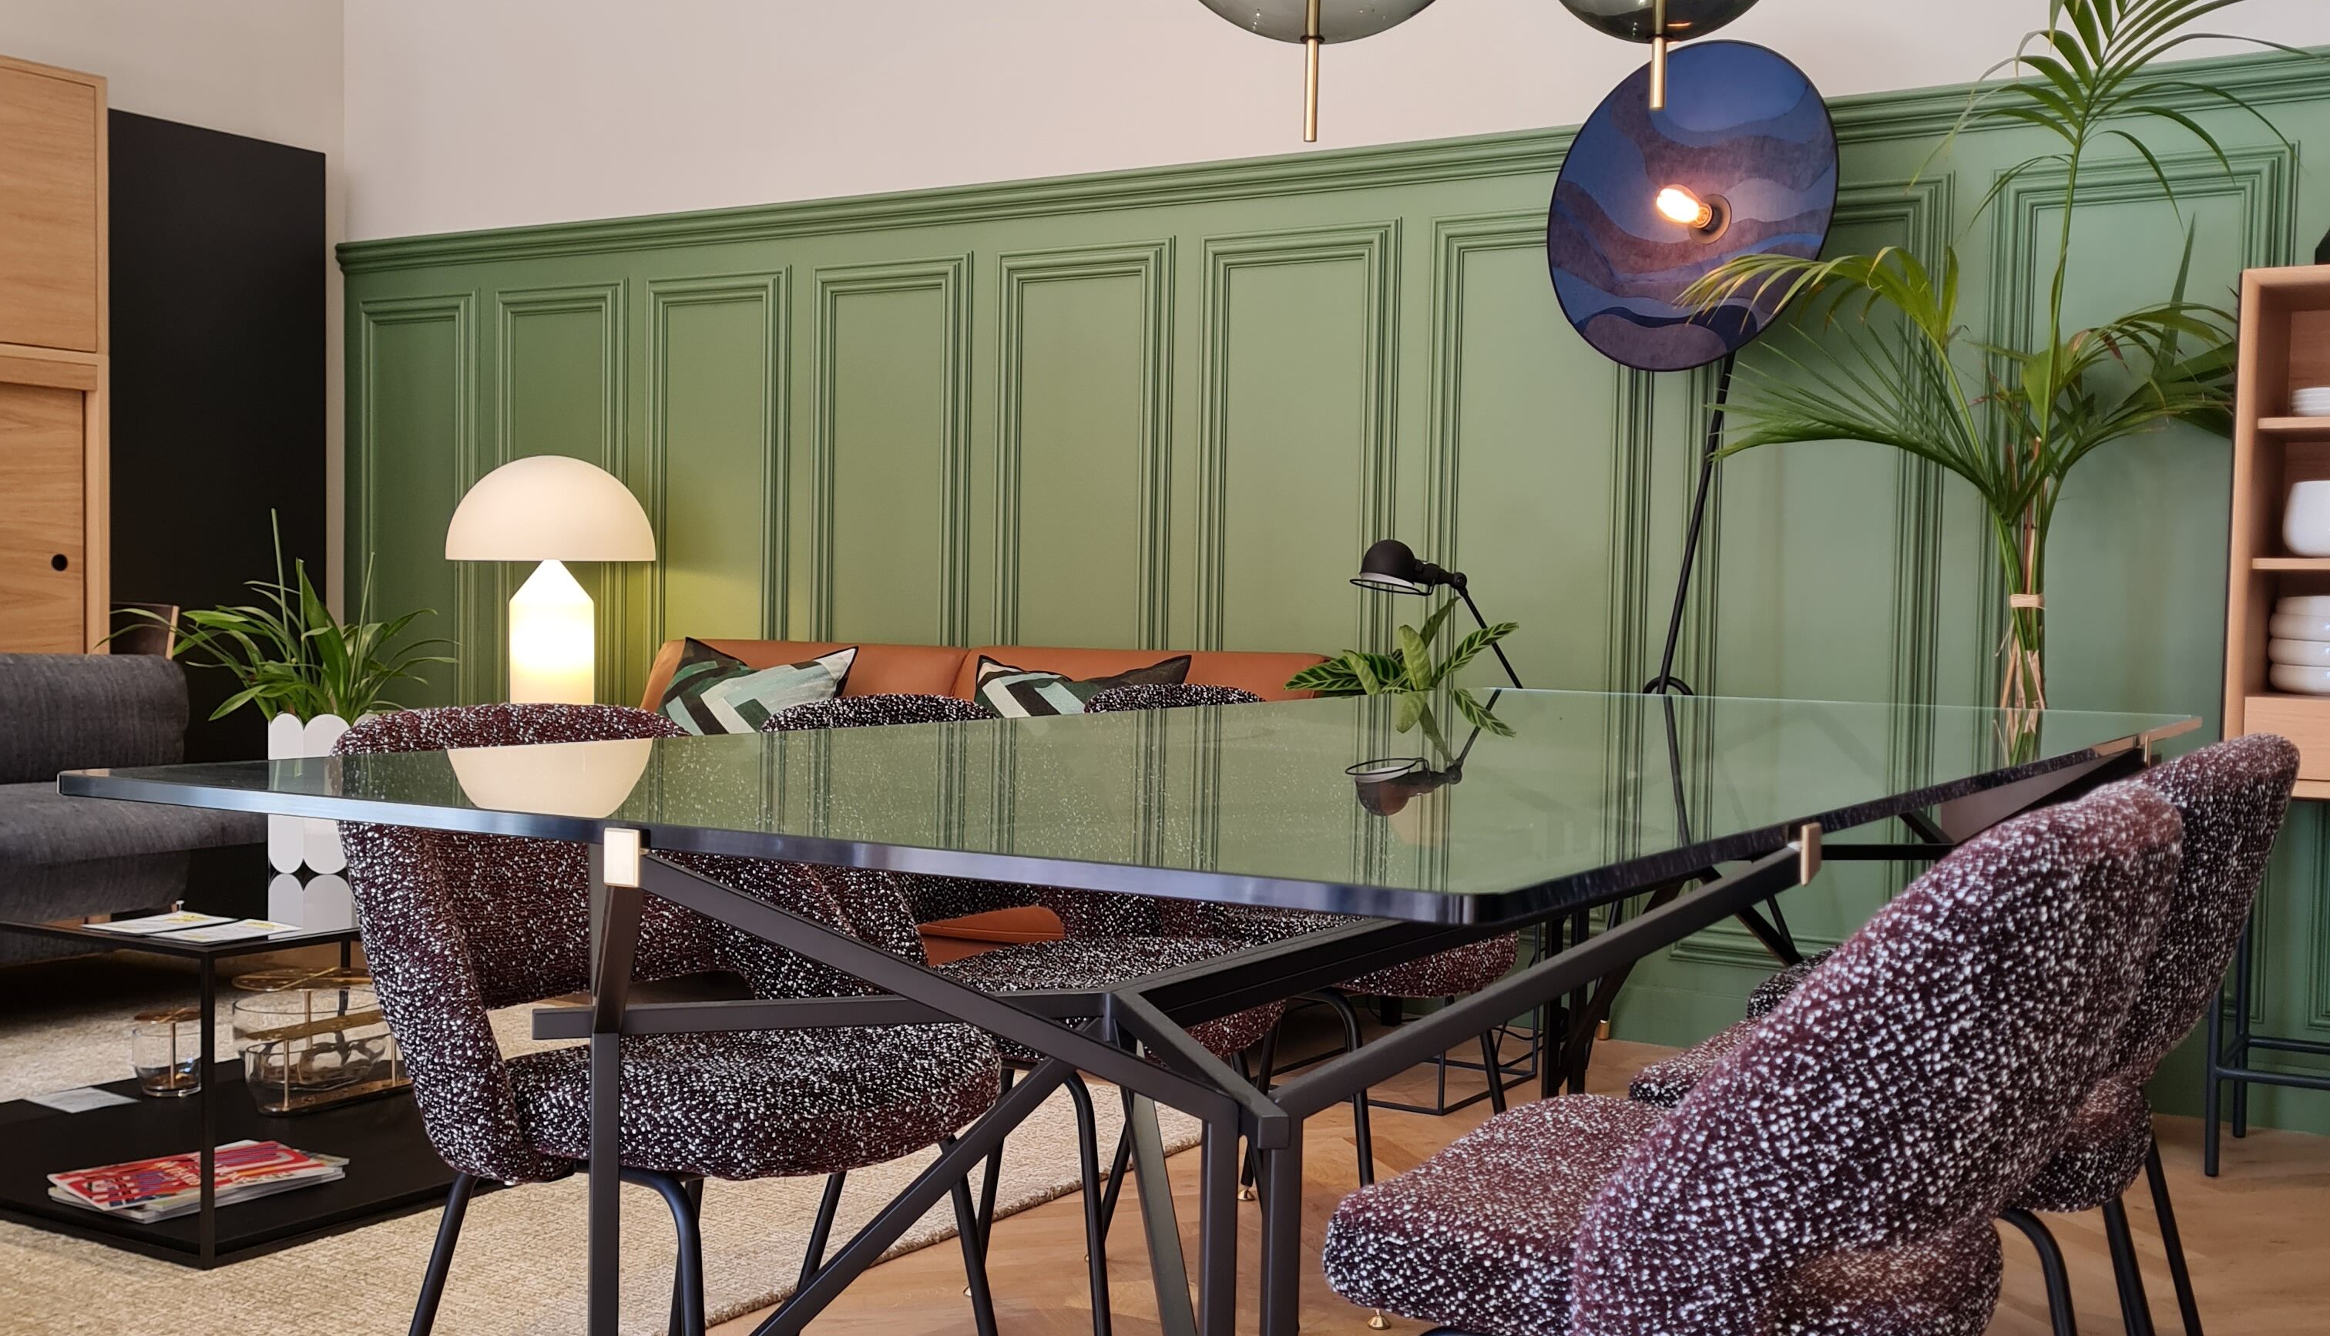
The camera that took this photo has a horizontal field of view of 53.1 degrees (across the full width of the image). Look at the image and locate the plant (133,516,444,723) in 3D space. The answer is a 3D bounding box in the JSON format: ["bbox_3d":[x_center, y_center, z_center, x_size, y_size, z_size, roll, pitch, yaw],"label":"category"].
[{"bbox_3d":[-1.428,-0.070,3.820,0.450,0.360,0.440,2,2,32],"label":"plant"}]

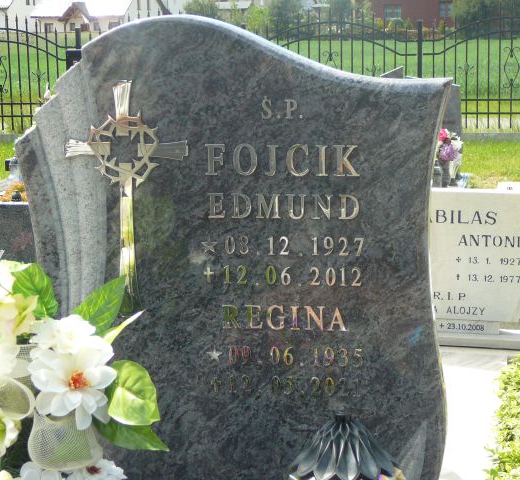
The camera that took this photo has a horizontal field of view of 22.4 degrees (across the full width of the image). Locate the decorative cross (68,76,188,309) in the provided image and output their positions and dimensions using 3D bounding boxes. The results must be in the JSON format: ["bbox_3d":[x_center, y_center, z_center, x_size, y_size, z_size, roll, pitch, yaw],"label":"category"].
[{"bbox_3d":[-0.226,-0.071,2.244,0.218,0.400,0.020,1,10,11],"label":"decorative cross"}]

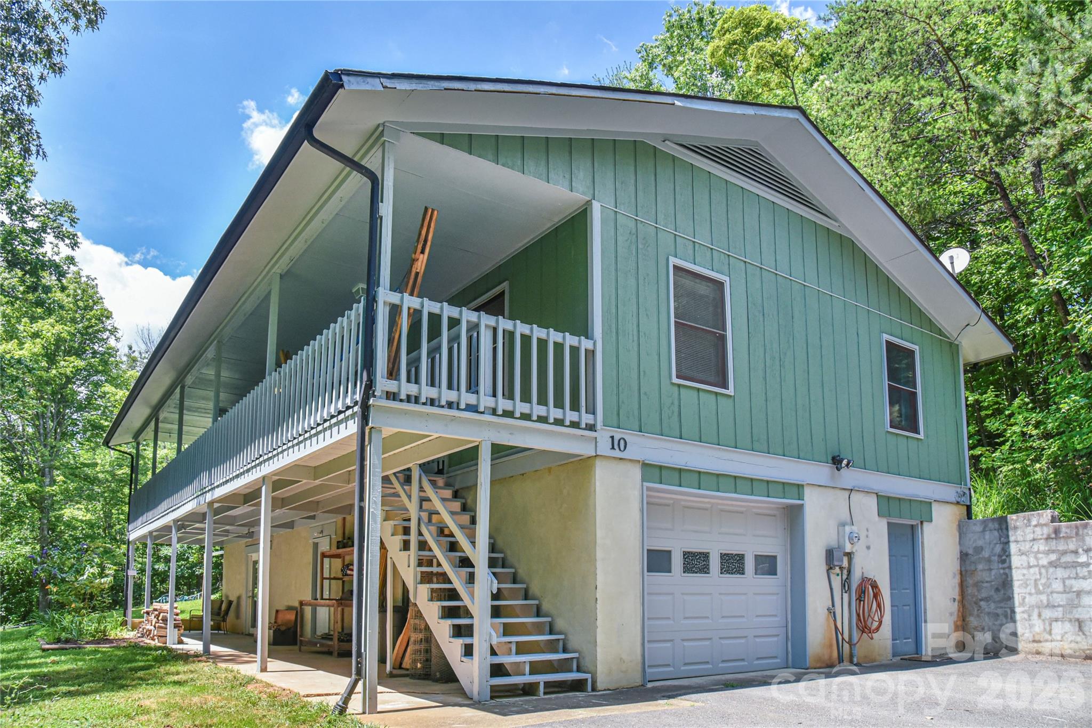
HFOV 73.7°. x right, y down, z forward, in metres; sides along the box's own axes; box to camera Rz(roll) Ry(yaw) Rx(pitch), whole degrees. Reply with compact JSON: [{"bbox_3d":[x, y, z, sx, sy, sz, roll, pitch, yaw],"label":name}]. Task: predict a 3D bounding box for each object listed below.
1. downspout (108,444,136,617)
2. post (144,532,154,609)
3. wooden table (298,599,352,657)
[{"bbox_3d":[-11.754,4.767,20.200,0.650,4.950,0.150,5,-9,-36],"label":"downspout"},{"bbox_3d":[-9.397,5.227,17.200,0.110,2.470,0.110,5,-9,-36],"label":"post"},{"bbox_3d":[-3.509,4.373,12.104,0.600,0.870,1.300,5,-9,-36],"label":"wooden table"}]

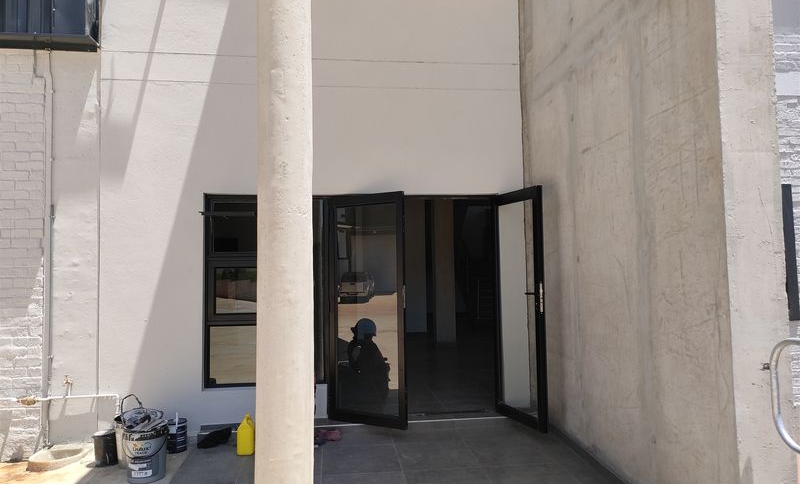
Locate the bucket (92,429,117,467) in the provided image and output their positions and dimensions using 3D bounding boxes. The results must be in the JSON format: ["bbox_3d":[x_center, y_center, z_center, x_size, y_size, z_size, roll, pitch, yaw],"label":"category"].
[{"bbox_3d":[-2.275,1.608,4.487,0.172,0.228,0.172,0,0,-7],"label":"bucket"}]

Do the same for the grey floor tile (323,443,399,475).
[{"bbox_3d":[-0.308,1.715,4.558,0.600,0.010,0.600,0,0,-7],"label":"grey floor tile"}]

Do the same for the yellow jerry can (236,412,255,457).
[{"bbox_3d":[-1.256,1.562,4.732,0.125,0.310,0.165,0,0,-7],"label":"yellow jerry can"}]

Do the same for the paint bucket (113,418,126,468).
[{"bbox_3d":[-2.047,1.543,4.489,0.305,0.355,0.305,0,0,-7],"label":"paint bucket"}]

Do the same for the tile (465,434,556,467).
[{"bbox_3d":[0.884,1.708,4.696,0.600,0.010,0.600,0,0,-7],"label":"tile"}]

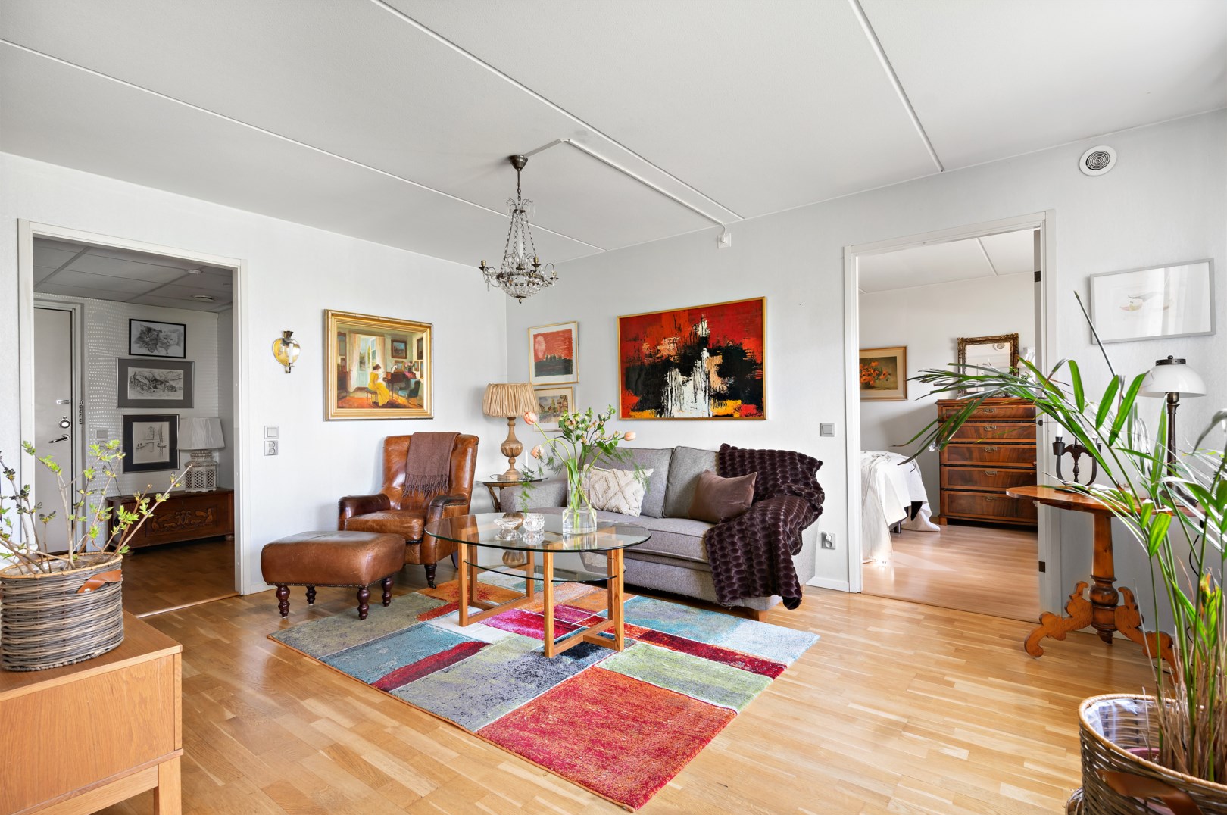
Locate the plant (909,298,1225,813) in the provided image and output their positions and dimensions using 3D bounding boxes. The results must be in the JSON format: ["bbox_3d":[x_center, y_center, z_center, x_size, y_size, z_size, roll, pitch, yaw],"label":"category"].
[{"bbox_3d":[1.175,0.440,1.258,0.980,1.410,0.800,-1,0,0],"label":"plant"}]

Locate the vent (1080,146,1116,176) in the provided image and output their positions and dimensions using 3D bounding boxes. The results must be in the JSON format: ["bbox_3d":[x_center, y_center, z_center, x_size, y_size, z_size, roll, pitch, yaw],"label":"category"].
[{"bbox_3d":[2.381,-1.209,2.679,0.147,0.147,0.030,-1,0,37],"label":"vent"}]

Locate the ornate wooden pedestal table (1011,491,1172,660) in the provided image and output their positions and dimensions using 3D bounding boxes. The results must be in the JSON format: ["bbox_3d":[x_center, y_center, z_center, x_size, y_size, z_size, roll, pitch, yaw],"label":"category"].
[{"bbox_3d":[2.214,0.776,2.470,0.720,0.745,0.720,-1,-1,37],"label":"ornate wooden pedestal table"}]

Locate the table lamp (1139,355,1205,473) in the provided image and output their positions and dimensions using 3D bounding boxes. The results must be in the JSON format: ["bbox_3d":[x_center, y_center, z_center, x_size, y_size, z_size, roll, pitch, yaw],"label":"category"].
[{"bbox_3d":[2.361,0.088,2.301,0.200,0.614,0.200,-1,0,37],"label":"table lamp"}]

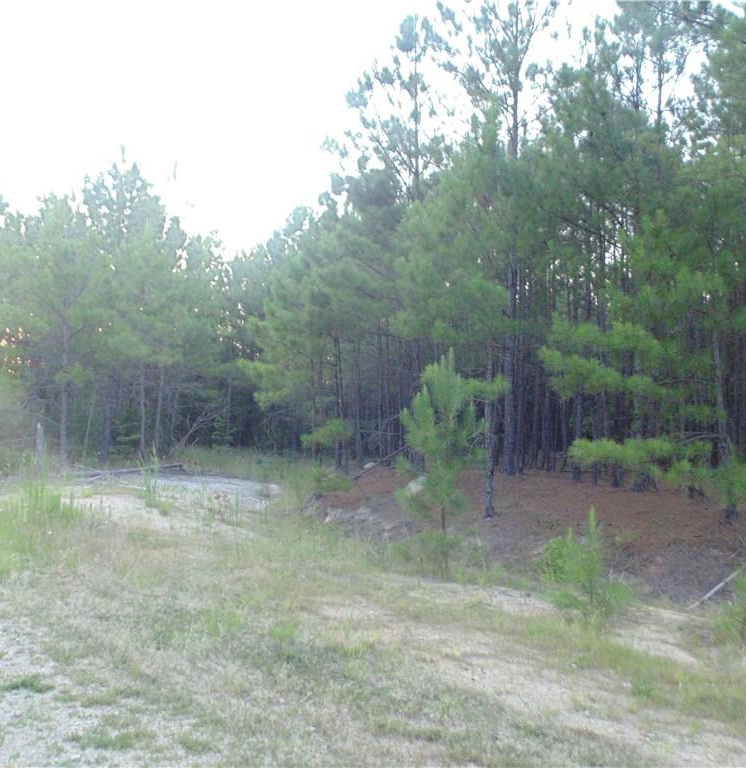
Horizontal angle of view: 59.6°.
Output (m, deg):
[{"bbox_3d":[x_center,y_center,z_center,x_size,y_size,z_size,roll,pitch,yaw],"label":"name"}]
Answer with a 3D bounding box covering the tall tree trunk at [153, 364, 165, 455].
[{"bbox_3d":[-7.062,0.790,21.578,0.220,3.084,0.220,3,-3,-18],"label":"tall tree trunk"}]

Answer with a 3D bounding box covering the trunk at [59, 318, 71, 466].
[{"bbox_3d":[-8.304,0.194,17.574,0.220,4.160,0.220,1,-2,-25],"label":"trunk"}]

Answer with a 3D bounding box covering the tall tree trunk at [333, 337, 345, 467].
[{"bbox_3d":[-0.815,0.413,16.064,0.200,3.435,0.200,-3,-2,-3],"label":"tall tree trunk"}]

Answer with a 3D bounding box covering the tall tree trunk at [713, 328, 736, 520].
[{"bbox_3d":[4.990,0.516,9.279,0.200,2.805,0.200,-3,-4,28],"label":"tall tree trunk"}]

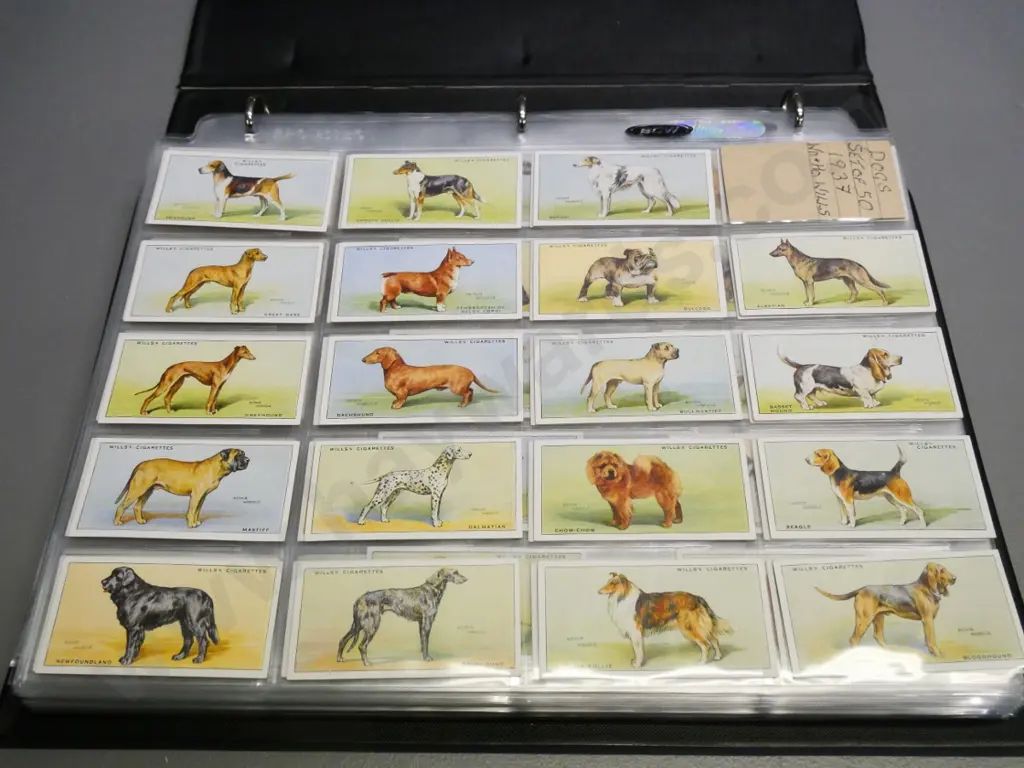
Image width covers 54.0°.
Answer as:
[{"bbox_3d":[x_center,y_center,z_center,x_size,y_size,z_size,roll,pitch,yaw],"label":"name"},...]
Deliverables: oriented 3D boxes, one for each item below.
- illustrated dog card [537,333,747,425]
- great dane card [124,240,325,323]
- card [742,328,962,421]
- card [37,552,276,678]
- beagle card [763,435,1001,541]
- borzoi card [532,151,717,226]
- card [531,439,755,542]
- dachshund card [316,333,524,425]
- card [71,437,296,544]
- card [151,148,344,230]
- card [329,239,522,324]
[{"bbox_3d":[0.042,-0.002,0.340,0.068,0.001,0.036,-1,59,1],"label":"illustrated dog card"},{"bbox_3d":[-0.102,-0.037,0.358,0.067,0.001,0.036,0,60,2],"label":"great dane card"},{"bbox_3d":[0.113,-0.003,0.334,0.067,0.001,0.036,-1,60,1],"label":"card"},{"bbox_3d":[-0.105,0.069,0.301,0.068,0.001,0.036,1,59,2],"label":"card"},{"bbox_3d":[0.113,0.032,0.313,0.067,0.001,0.036,0,60,1],"label":"beagle card"},{"bbox_3d":[0.042,-0.075,0.383,0.068,0.001,0.036,1,59,2],"label":"borzoi card"},{"bbox_3d":[0.041,0.033,0.316,0.067,0.001,0.036,0,60,1],"label":"card"},{"bbox_3d":[-0.030,-0.002,0.342,0.068,0.001,0.036,-1,59,1],"label":"dachshund card"},{"bbox_3d":[-0.104,0.034,0.323,0.068,0.001,0.036,0,59,2],"label":"card"},{"bbox_3d":[-0.101,-0.073,0.378,0.067,0.001,0.036,2,60,3],"label":"card"},{"bbox_3d":[-0.030,-0.037,0.358,0.067,0.001,0.036,-1,60,1],"label":"card"}]

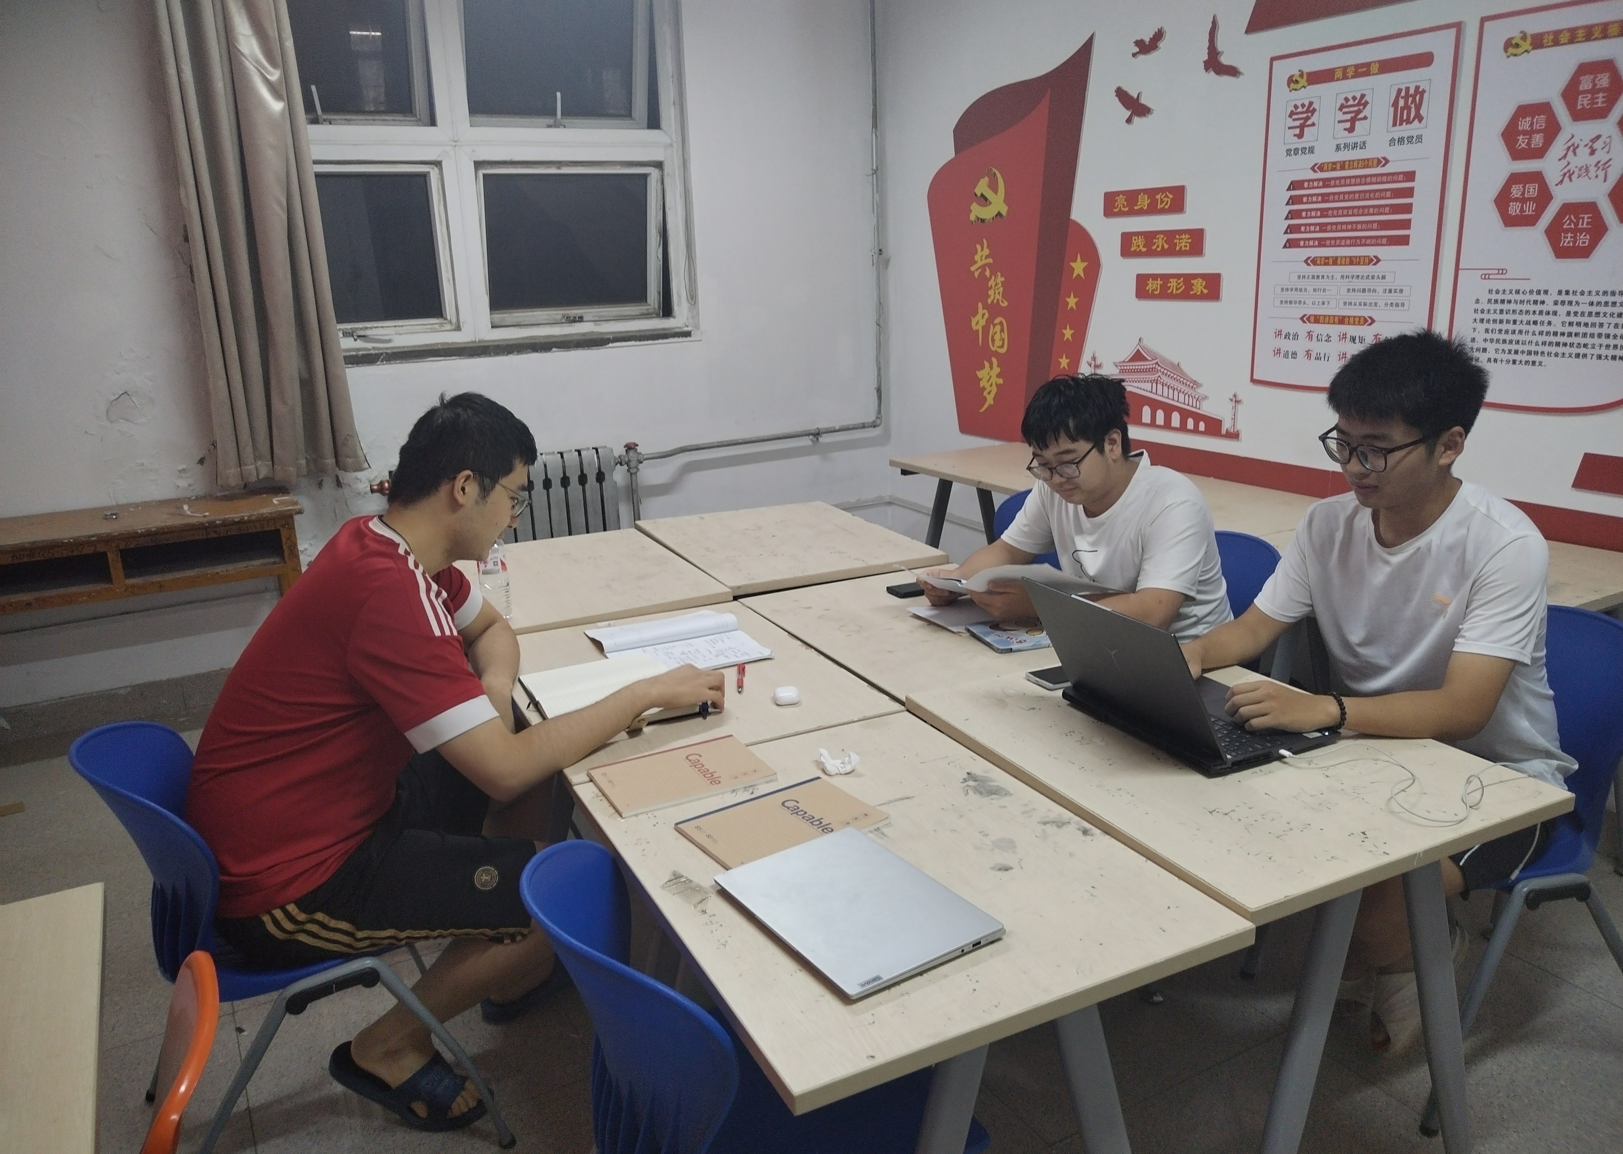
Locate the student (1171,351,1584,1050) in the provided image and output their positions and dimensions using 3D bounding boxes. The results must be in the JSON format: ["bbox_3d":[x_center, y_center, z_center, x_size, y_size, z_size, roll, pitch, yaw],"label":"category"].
[{"bbox_3d":[0.986,0.275,2.123,0.760,1.360,0.560,-11,17,-28],"label":"student"}]

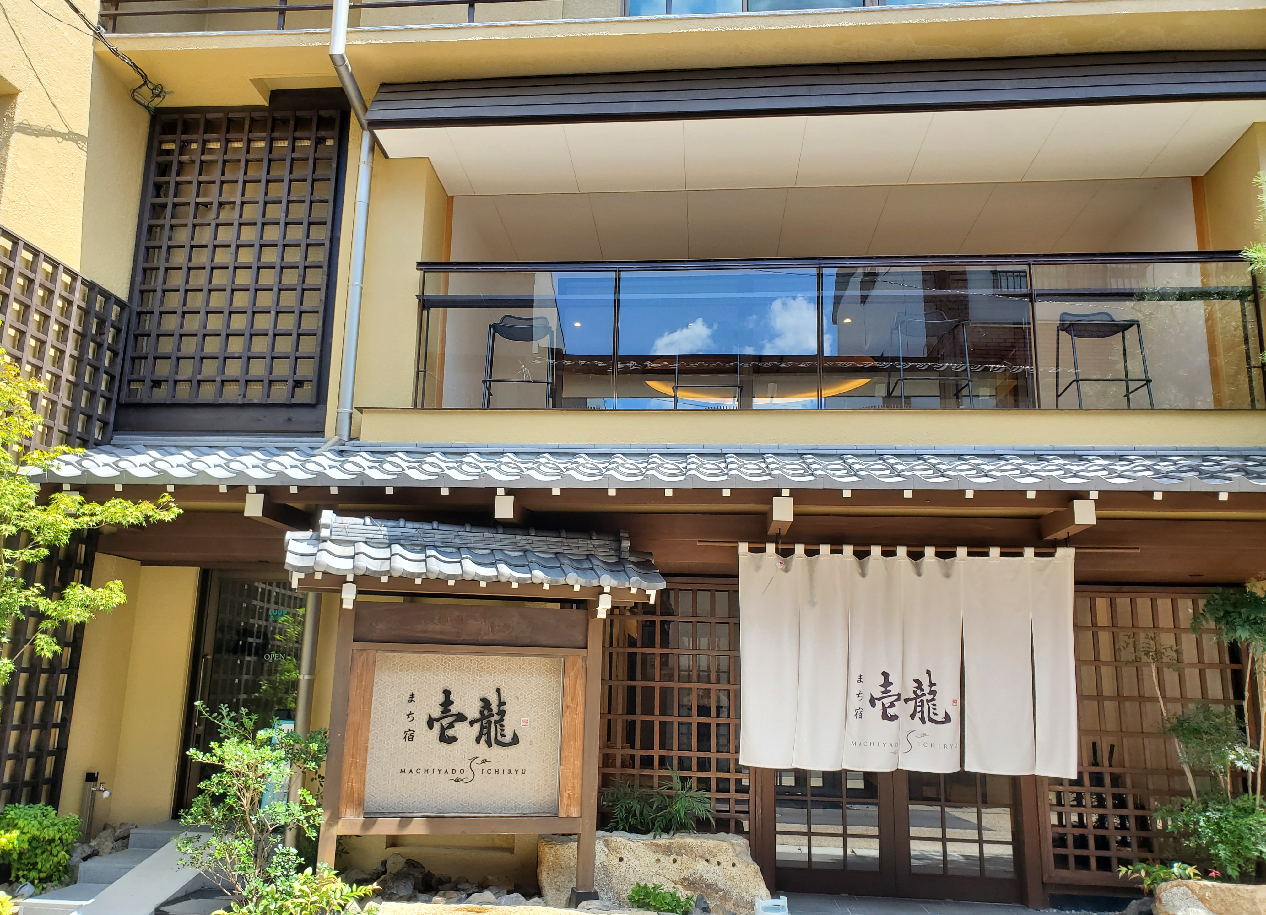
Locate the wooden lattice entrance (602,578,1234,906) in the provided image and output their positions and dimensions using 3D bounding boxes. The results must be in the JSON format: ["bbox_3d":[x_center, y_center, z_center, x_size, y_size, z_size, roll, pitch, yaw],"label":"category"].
[{"bbox_3d":[2.004,2.006,6.853,4.500,2.220,0.200,0,-11,6],"label":"wooden lattice entrance"}]

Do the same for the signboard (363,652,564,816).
[{"bbox_3d":[-0.912,1.519,5.217,1.030,0.850,0.045,3,-10,-9],"label":"signboard"}]

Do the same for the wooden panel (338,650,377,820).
[{"bbox_3d":[-1.480,1.485,5.127,0.126,0.859,0.045,3,-10,-9],"label":"wooden panel"}]

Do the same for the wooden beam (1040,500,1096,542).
[{"bbox_3d":[2.651,0.382,5.816,0.115,0.145,0.640,0,-11,6],"label":"wooden beam"}]

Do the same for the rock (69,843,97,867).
[{"bbox_3d":[-3.084,2.227,5.332,0.145,0.115,0.120,0,-10,6],"label":"rock"}]

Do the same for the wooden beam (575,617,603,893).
[{"bbox_3d":[-0.251,1.792,5.822,0.105,1.660,0.105,4,-12,-11],"label":"wooden beam"}]

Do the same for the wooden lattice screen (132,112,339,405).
[{"bbox_3d":[-2.919,-1.496,7.016,1.482,2.305,0.070,0,-10,6],"label":"wooden lattice screen"}]

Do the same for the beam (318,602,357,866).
[{"bbox_3d":[-1.585,1.530,5.115,0.087,1.480,0.090,3,-10,-9],"label":"beam"}]

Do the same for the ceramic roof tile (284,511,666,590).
[{"bbox_3d":[-0.975,0.587,5.904,2.250,0.410,0.900,4,-12,-11],"label":"ceramic roof tile"}]

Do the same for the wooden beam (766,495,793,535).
[{"bbox_3d":[0.930,0.374,5.993,0.115,0.145,0.640,0,-11,6],"label":"wooden beam"}]

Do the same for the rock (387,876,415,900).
[{"bbox_3d":[-1.271,2.368,5.222,0.140,0.120,0.120,0,-10,6],"label":"rock"}]

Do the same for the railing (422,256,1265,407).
[{"bbox_3d":[1.231,-0.820,6.268,5.466,1.043,0.080,0,-10,6],"label":"railing"}]

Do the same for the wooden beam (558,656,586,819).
[{"bbox_3d":[-0.359,1.698,5.786,0.140,0.940,0.050,4,-12,-11],"label":"wooden beam"}]

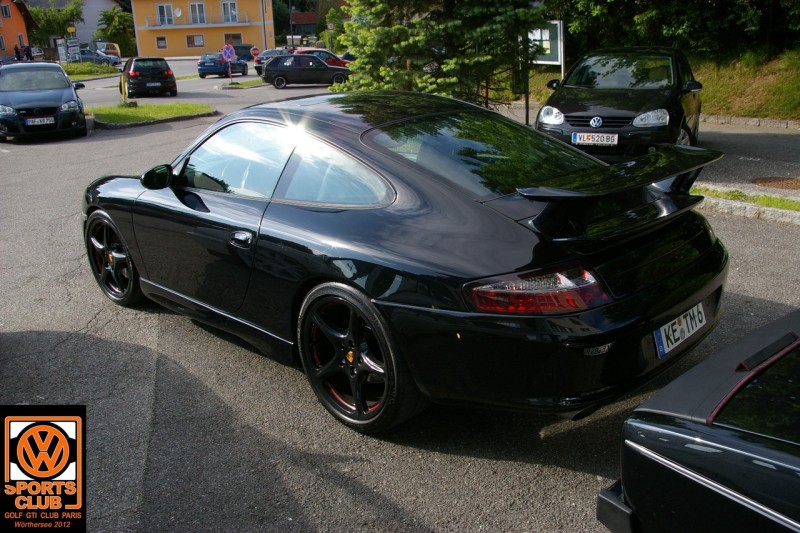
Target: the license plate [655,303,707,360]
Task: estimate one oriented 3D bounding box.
[{"bbox_3d":[1.110,0.237,2.712,0.440,0.110,0.015,-19,7,-42],"label":"license plate"}]

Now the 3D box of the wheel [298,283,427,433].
[{"bbox_3d":[-0.133,0.346,2.936,0.640,0.640,0.280,14,24,43],"label":"wheel"}]

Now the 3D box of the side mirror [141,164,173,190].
[{"bbox_3d":[-1.278,-0.467,3.615,0.115,0.130,0.190,14,24,43],"label":"side mirror"}]

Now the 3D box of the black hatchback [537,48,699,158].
[{"bbox_3d":[3.200,-2.300,9.580,1.790,1.480,4.200,7,20,27],"label":"black hatchback"}]

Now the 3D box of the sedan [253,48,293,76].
[{"bbox_3d":[-7.165,-12.131,40.814,1.700,1.410,4.300,-1,18,7],"label":"sedan"}]

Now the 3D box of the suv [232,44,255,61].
[{"bbox_3d":[-15.192,-20.662,66.654,1.800,1.620,4.300,-3,18,0],"label":"suv"}]

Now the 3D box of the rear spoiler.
[{"bbox_3d":[0.895,-0.280,2.750,0.320,0.270,1.260,14,24,43],"label":"rear spoiler"}]

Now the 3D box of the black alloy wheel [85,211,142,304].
[{"bbox_3d":[-1.801,-0.075,4.535,0.645,0.645,0.230,12,23,39],"label":"black alloy wheel"}]

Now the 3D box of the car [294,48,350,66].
[{"bbox_3d":[-3.968,-10.897,36.675,4.000,1.460,1.700,-1,18,3],"label":"car"}]

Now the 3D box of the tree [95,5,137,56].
[{"bbox_3d":[-28.187,-23.667,69.768,4.400,5.300,4.200,-2,18,0],"label":"tree"}]

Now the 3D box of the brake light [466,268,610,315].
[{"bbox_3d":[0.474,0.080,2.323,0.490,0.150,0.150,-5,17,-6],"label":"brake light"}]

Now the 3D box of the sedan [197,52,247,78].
[{"bbox_3d":[-10.655,-12.232,41.703,1.765,1.430,4.270,0,18,8],"label":"sedan"}]

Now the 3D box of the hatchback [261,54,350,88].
[{"bbox_3d":[-3.620,-8.200,28.750,3.950,1.370,1.650,-1,18,4],"label":"hatchback"}]

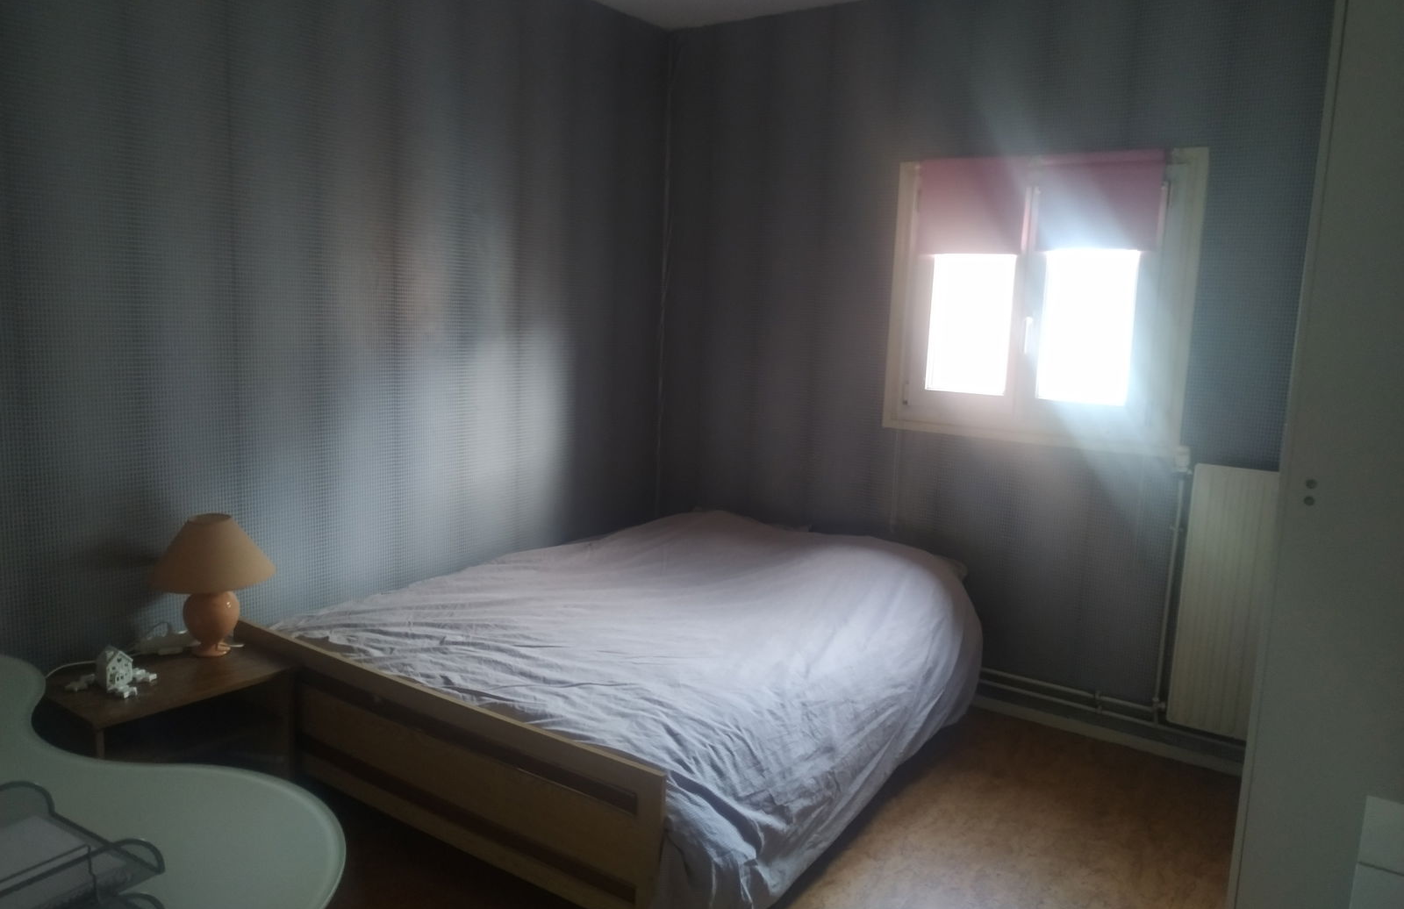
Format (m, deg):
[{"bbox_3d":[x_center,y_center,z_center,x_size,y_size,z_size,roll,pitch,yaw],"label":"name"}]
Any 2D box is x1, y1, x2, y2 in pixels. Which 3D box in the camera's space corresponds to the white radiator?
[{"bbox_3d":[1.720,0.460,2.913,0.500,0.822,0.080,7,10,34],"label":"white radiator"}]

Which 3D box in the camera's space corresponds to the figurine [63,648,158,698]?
[{"bbox_3d":[-1.336,0.484,2.218,0.173,0.090,0.153,7,10,34],"label":"figurine"}]

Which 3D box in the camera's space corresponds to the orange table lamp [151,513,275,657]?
[{"bbox_3d":[-1.230,0.326,2.428,0.278,0.345,0.278,7,10,34],"label":"orange table lamp"}]

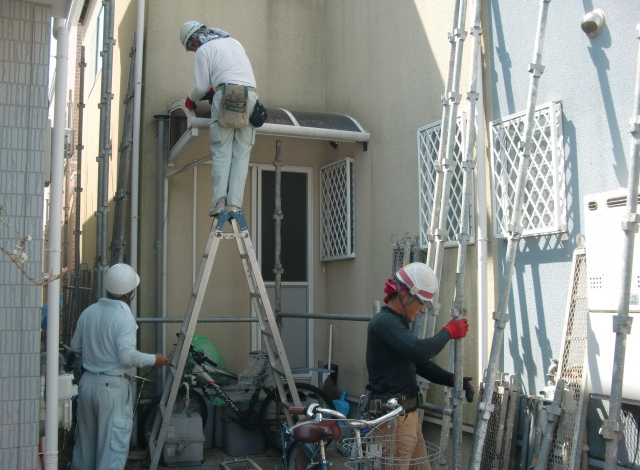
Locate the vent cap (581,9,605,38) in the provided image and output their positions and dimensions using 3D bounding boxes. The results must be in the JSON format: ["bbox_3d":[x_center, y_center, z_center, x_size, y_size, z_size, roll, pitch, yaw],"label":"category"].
[{"bbox_3d":[1.496,-1.164,3.871,0.095,0.145,0.135,2,-5,-25],"label":"vent cap"}]

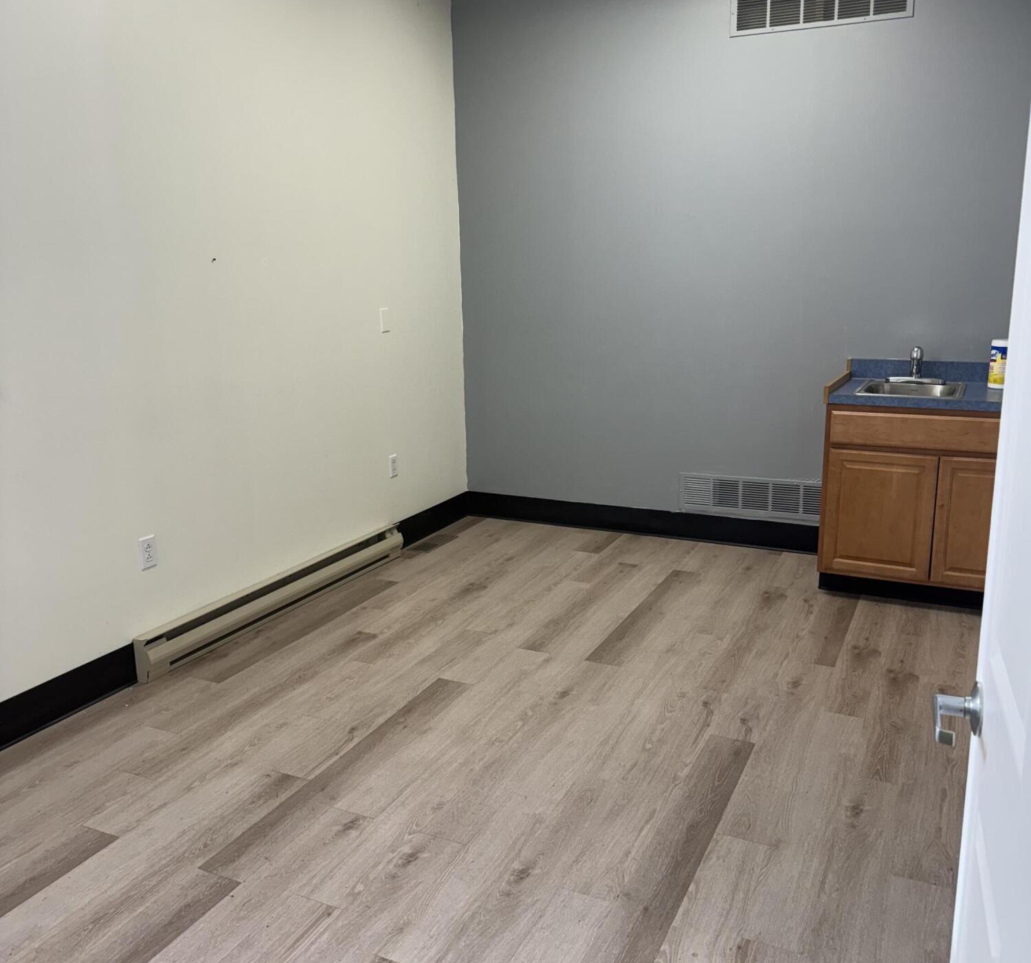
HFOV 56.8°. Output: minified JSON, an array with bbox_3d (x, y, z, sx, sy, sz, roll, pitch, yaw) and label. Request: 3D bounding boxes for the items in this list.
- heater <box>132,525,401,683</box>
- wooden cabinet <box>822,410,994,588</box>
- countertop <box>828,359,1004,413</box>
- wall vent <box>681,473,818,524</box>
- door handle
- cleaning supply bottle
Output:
[{"bbox_3d":[-0.989,0.474,4.237,0.065,0.158,1.730,6,15,25],"label":"heater"},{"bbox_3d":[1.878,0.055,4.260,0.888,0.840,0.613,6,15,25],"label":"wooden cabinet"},{"bbox_3d":[1.870,-0.419,4.135,0.920,0.134,0.634,6,15,25],"label":"countertop"},{"bbox_3d":[1.242,0.100,4.924,0.812,0.212,0.025,6,15,25],"label":"wall vent"},{"bbox_3d":[0.578,0.307,1.251,0.060,0.072,0.145,4,14,20],"label":"door handle"},{"bbox_3d":[2.117,-0.512,4.144,0.098,0.210,0.098,9,17,36],"label":"cleaning supply bottle"}]

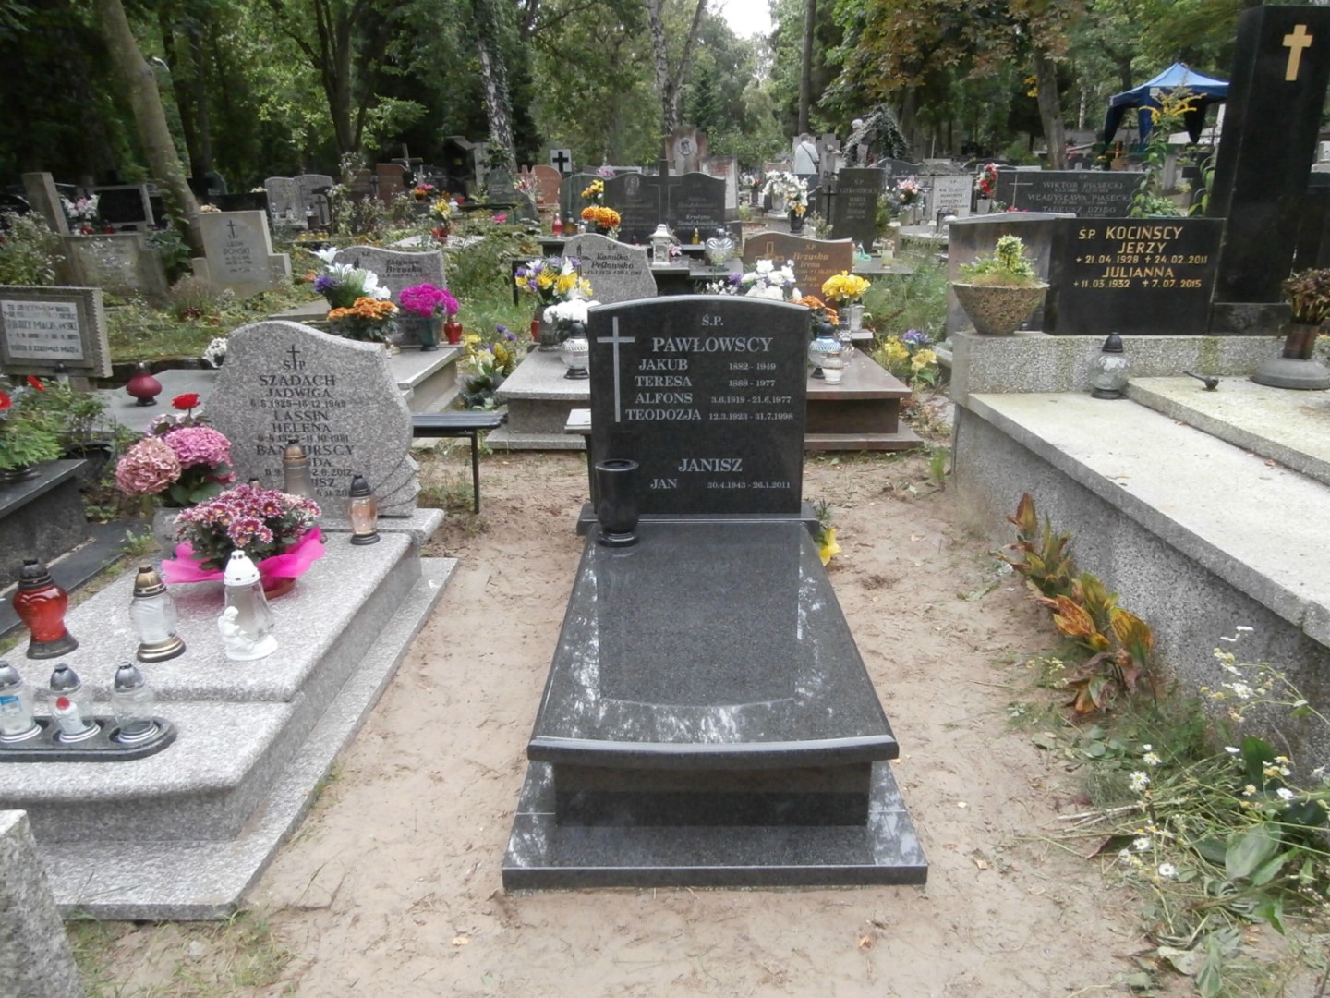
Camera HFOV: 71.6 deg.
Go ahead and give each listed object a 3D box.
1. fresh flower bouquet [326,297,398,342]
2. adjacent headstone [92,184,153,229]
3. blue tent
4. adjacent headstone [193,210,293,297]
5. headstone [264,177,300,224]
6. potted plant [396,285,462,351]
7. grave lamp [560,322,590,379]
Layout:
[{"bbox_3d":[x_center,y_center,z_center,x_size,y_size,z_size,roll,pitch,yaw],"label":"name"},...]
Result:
[{"bbox_3d":[-2.102,-1.238,6.434,0.490,0.330,0.420,0,18,0],"label":"fresh flower bouquet"},{"bbox_3d":[-6.387,-3.437,10.858,0.640,0.520,0.160,0,18,0],"label":"adjacent headstone"},{"bbox_3d":[16.337,-12.348,29.500,3.000,3.100,3.000,2,17,6],"label":"blue tent"},{"bbox_3d":[-3.977,-2.313,8.707,0.870,0.810,0.160,0,18,0],"label":"adjacent headstone"},{"bbox_3d":[-5.813,-4.519,14.000,0.580,0.760,0.120,0,17,1],"label":"headstone"},{"bbox_3d":[-1.782,-1.366,6.900,0.461,0.483,0.421,0,18,1],"label":"potted plant"},{"bbox_3d":[-0.550,-0.954,5.799,0.220,0.360,0.220,0,17,1],"label":"grave lamp"}]

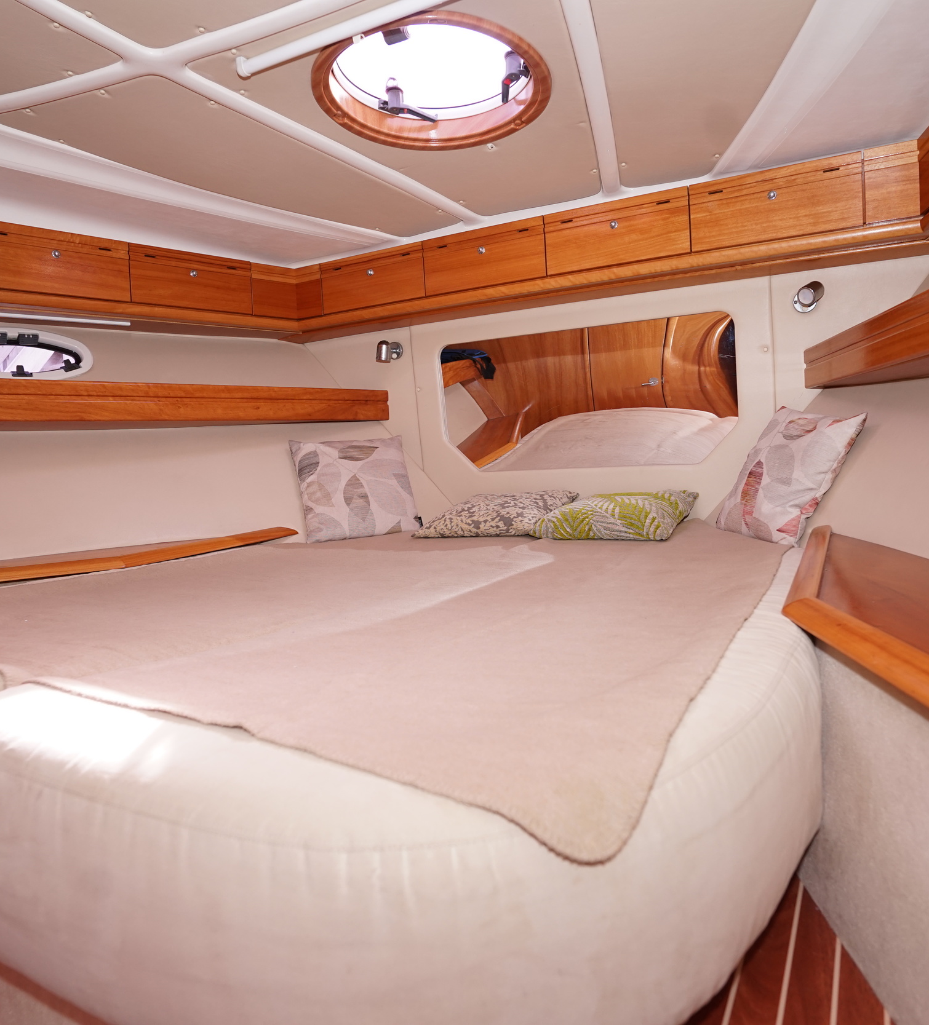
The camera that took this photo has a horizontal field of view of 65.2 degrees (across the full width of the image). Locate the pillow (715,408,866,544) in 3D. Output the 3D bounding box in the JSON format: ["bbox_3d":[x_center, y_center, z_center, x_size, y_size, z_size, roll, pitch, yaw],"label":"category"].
[{"bbox_3d":[0.826,-0.107,1.849,0.110,0.355,0.365,26,5,-11],"label":"pillow"}]

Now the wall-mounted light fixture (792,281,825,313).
[{"bbox_3d":[0.979,-0.615,2.062,0.075,0.085,0.100,2,8,41],"label":"wall-mounted light fixture"}]

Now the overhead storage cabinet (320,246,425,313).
[{"bbox_3d":[-0.270,-0.841,2.679,0.471,0.186,0.240,0,7,32],"label":"overhead storage cabinet"}]

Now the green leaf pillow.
[{"bbox_3d":[0.448,-0.002,2.153,0.400,0.115,0.390,0,9,28],"label":"green leaf pillow"}]

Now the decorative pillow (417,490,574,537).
[{"bbox_3d":[0.114,-0.001,2.327,0.400,0.115,0.390,0,9,28],"label":"decorative pillow"}]

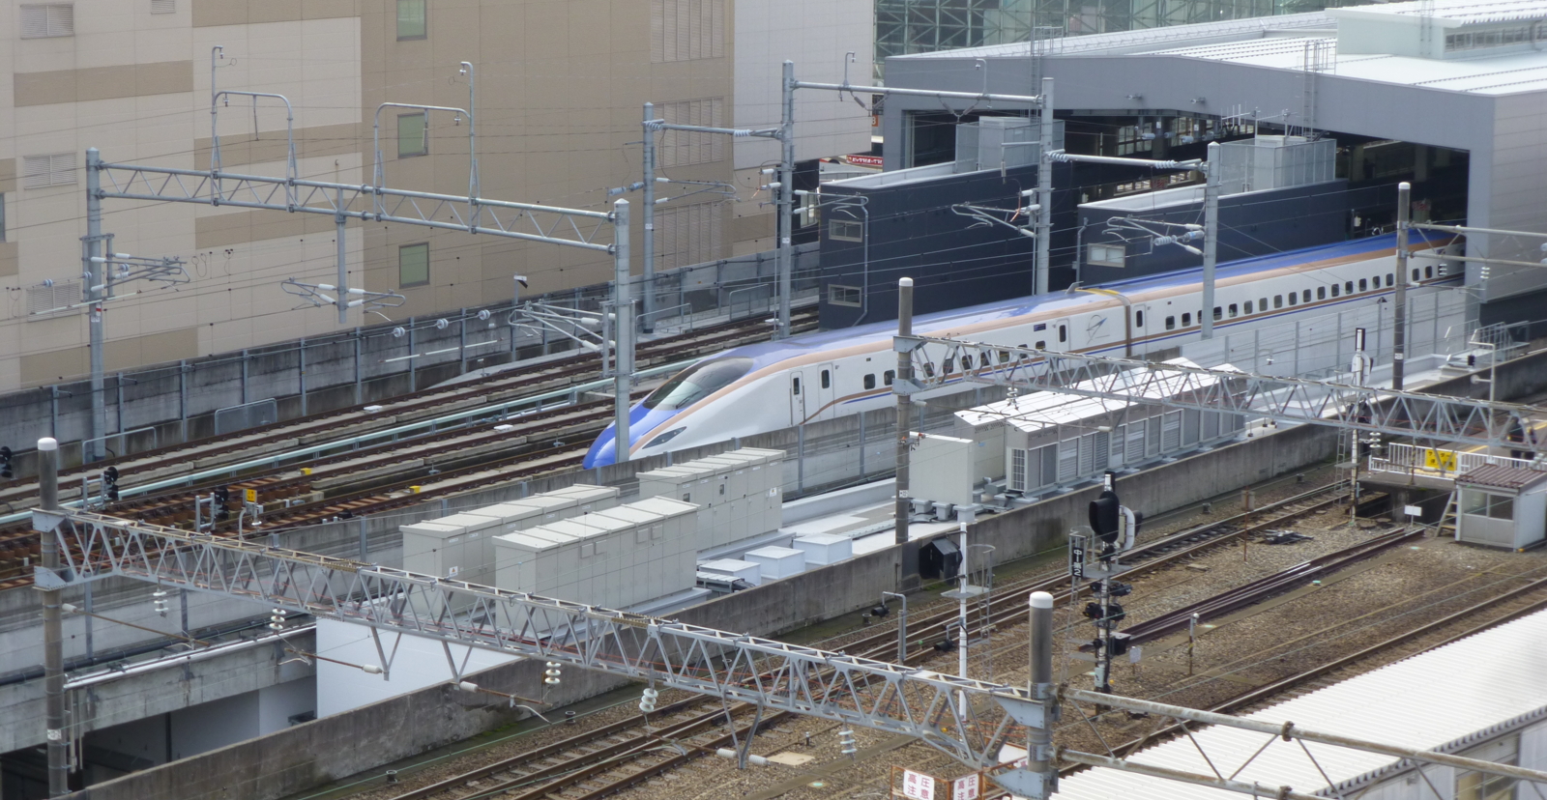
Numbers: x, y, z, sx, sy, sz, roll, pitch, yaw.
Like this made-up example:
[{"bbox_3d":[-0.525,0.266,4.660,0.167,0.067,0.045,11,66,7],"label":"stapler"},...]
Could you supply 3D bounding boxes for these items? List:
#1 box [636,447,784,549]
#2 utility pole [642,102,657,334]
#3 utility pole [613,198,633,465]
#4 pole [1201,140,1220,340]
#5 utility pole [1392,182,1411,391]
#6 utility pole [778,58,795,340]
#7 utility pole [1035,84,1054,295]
[{"bbox_3d":[-1.696,2.777,92.776,1.460,2.280,4.930,7,12,35],"label":"box"},{"bbox_3d":[-4.984,-7.297,134.597,0.370,9.327,0.370,8,13,39],"label":"utility pole"},{"bbox_3d":[-4.264,-0.742,94.775,0.370,9.904,0.370,8,13,39],"label":"utility pole"},{"bbox_3d":[15.400,-4.395,118.232,0.370,9.429,0.370,8,13,39],"label":"pole"},{"bbox_3d":[21.632,-3.257,115.692,0.350,8.533,0.350,8,13,39],"label":"utility pole"},{"bbox_3d":[0.547,-7.482,130.039,0.370,11.311,0.370,8,13,39],"label":"utility pole"},{"bbox_3d":[9.923,-6.128,122.605,0.370,11.288,0.370,8,13,39],"label":"utility pole"}]

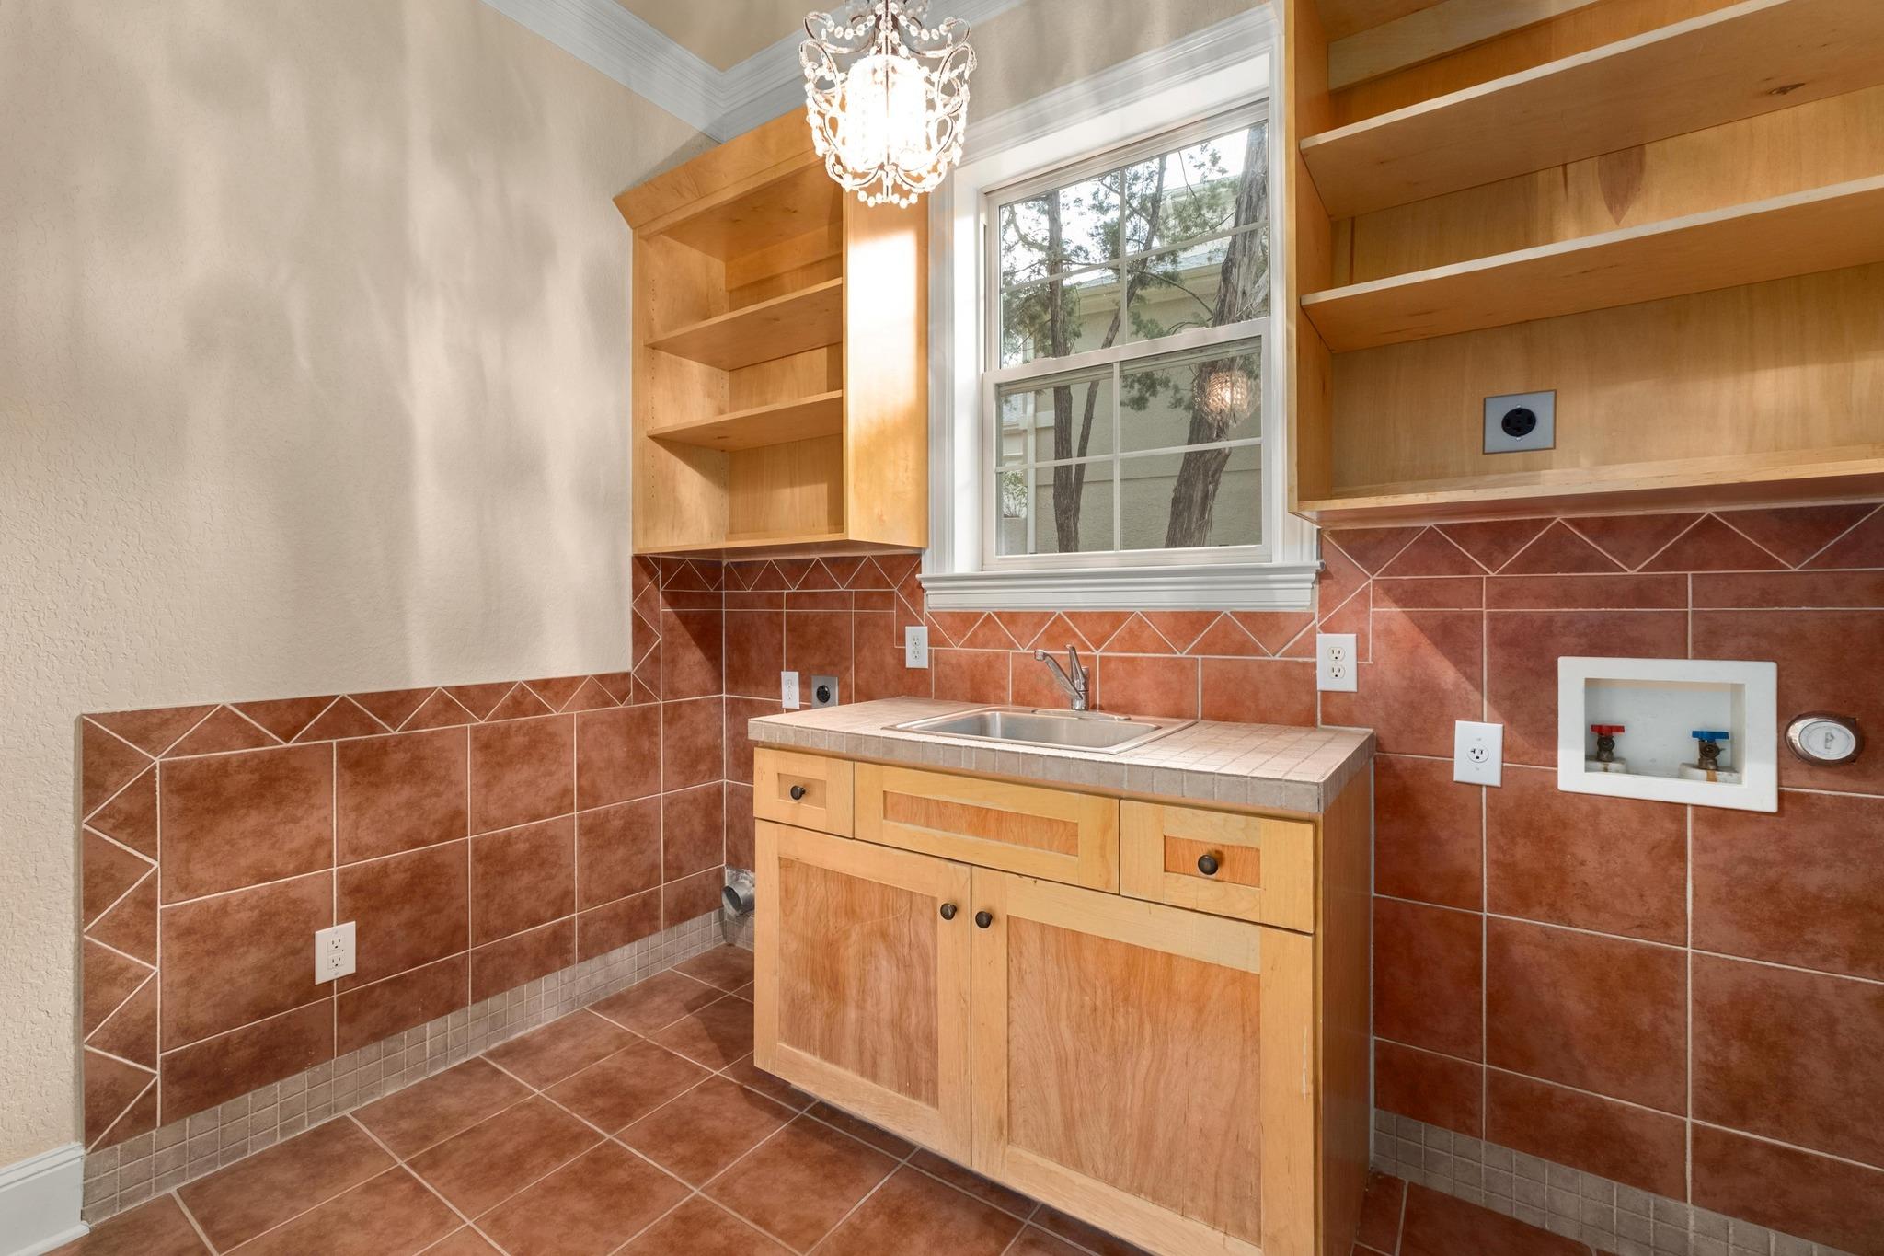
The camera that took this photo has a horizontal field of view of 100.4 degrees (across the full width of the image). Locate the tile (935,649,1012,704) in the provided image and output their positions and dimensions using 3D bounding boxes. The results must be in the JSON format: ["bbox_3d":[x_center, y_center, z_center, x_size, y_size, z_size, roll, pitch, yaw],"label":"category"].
[{"bbox_3d":[0.085,0.138,2.226,0.254,0.143,0.010,1,1,34],"label":"tile"}]

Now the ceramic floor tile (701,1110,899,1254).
[{"bbox_3d":[-0.295,1.174,1.672,0.299,0.010,0.302,1,1,34],"label":"ceramic floor tile"}]

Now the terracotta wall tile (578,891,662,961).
[{"bbox_3d":[-1.015,0.937,2.488,0.010,0.146,0.299,1,1,34],"label":"terracotta wall tile"}]

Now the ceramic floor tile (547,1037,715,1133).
[{"bbox_3d":[-0.802,1.175,2.020,0.299,0.010,0.306,0,1,34],"label":"ceramic floor tile"}]

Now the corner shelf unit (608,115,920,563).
[{"bbox_3d":[-0.512,-0.789,2.385,0.955,1.114,0.420,0,1,34],"label":"corner shelf unit"}]

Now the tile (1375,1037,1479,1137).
[{"bbox_3d":[1.014,0.961,1.642,0.192,0.150,0.010,0,1,34],"label":"tile"}]

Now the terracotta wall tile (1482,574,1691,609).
[{"bbox_3d":[1.210,-0.068,1.477,0.295,0.062,0.010,1,1,34],"label":"terracotta wall tile"}]

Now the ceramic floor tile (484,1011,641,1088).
[{"bbox_3d":[-1.052,1.173,2.189,0.296,0.010,0.306,0,1,34],"label":"ceramic floor tile"}]

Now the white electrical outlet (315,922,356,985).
[{"bbox_3d":[-1.425,0.764,1.846,0.009,0.122,0.079,1,1,34],"label":"white electrical outlet"}]

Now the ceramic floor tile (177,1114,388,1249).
[{"bbox_3d":[-1.381,1.169,1.665,0.287,0.010,0.293,1,1,34],"label":"ceramic floor tile"}]

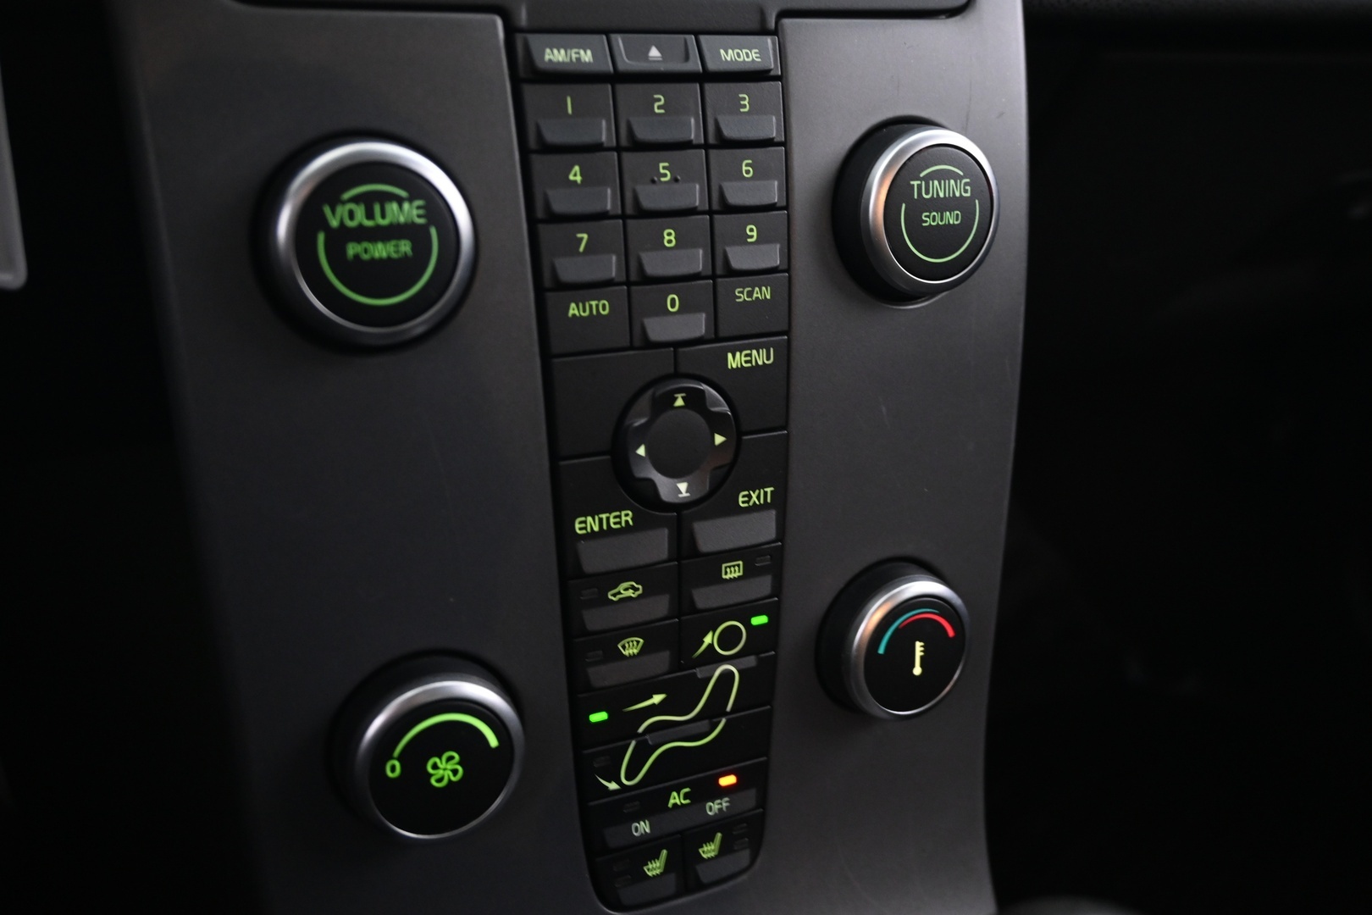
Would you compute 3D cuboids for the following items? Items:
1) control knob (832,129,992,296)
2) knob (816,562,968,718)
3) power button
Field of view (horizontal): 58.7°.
[{"bbox_3d":[0.056,-0.057,0.286,0.041,0.041,0.014,-8,14,-24],"label":"control knob"},{"bbox_3d":[0.055,0.048,0.312,0.041,0.041,0.014,-8,16,-24],"label":"knob"},{"bbox_3d":[-0.060,-0.041,0.234,0.041,0.041,0.014,-8,14,-24],"label":"power button"}]

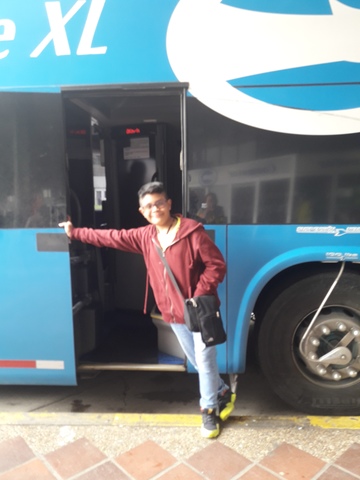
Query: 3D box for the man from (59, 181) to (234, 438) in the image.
[{"bbox_3d":[-0.225,0.390,2.385,1.090,1.480,0.380,0,5,9],"label":"man"}]

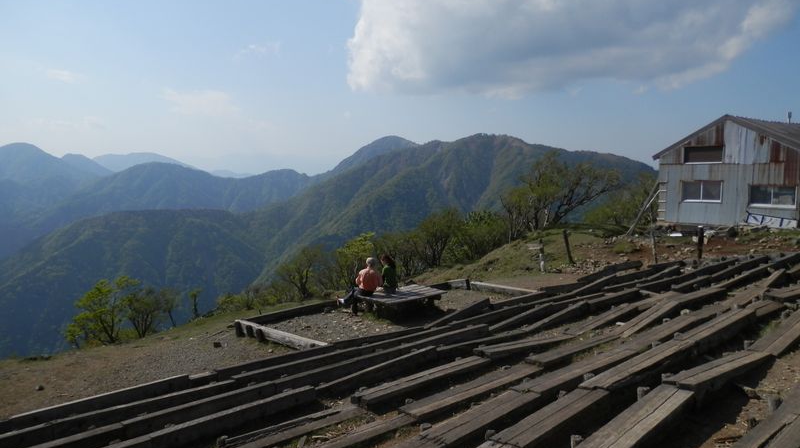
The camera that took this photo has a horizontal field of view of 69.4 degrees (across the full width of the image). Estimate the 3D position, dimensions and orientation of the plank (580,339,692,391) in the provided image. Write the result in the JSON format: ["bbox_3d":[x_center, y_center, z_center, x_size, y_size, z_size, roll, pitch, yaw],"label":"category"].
[{"bbox_3d":[2.616,1.522,6.163,2.171,0.110,0.211,-5,8,-42],"label":"plank"}]

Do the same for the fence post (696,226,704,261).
[{"bbox_3d":[8.223,0.537,15.800,0.140,0.926,0.140,0,6,0],"label":"fence post"}]

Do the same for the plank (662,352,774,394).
[{"bbox_3d":[3.027,1.397,5.427,1.701,0.115,0.254,-1,2,-39],"label":"plank"}]

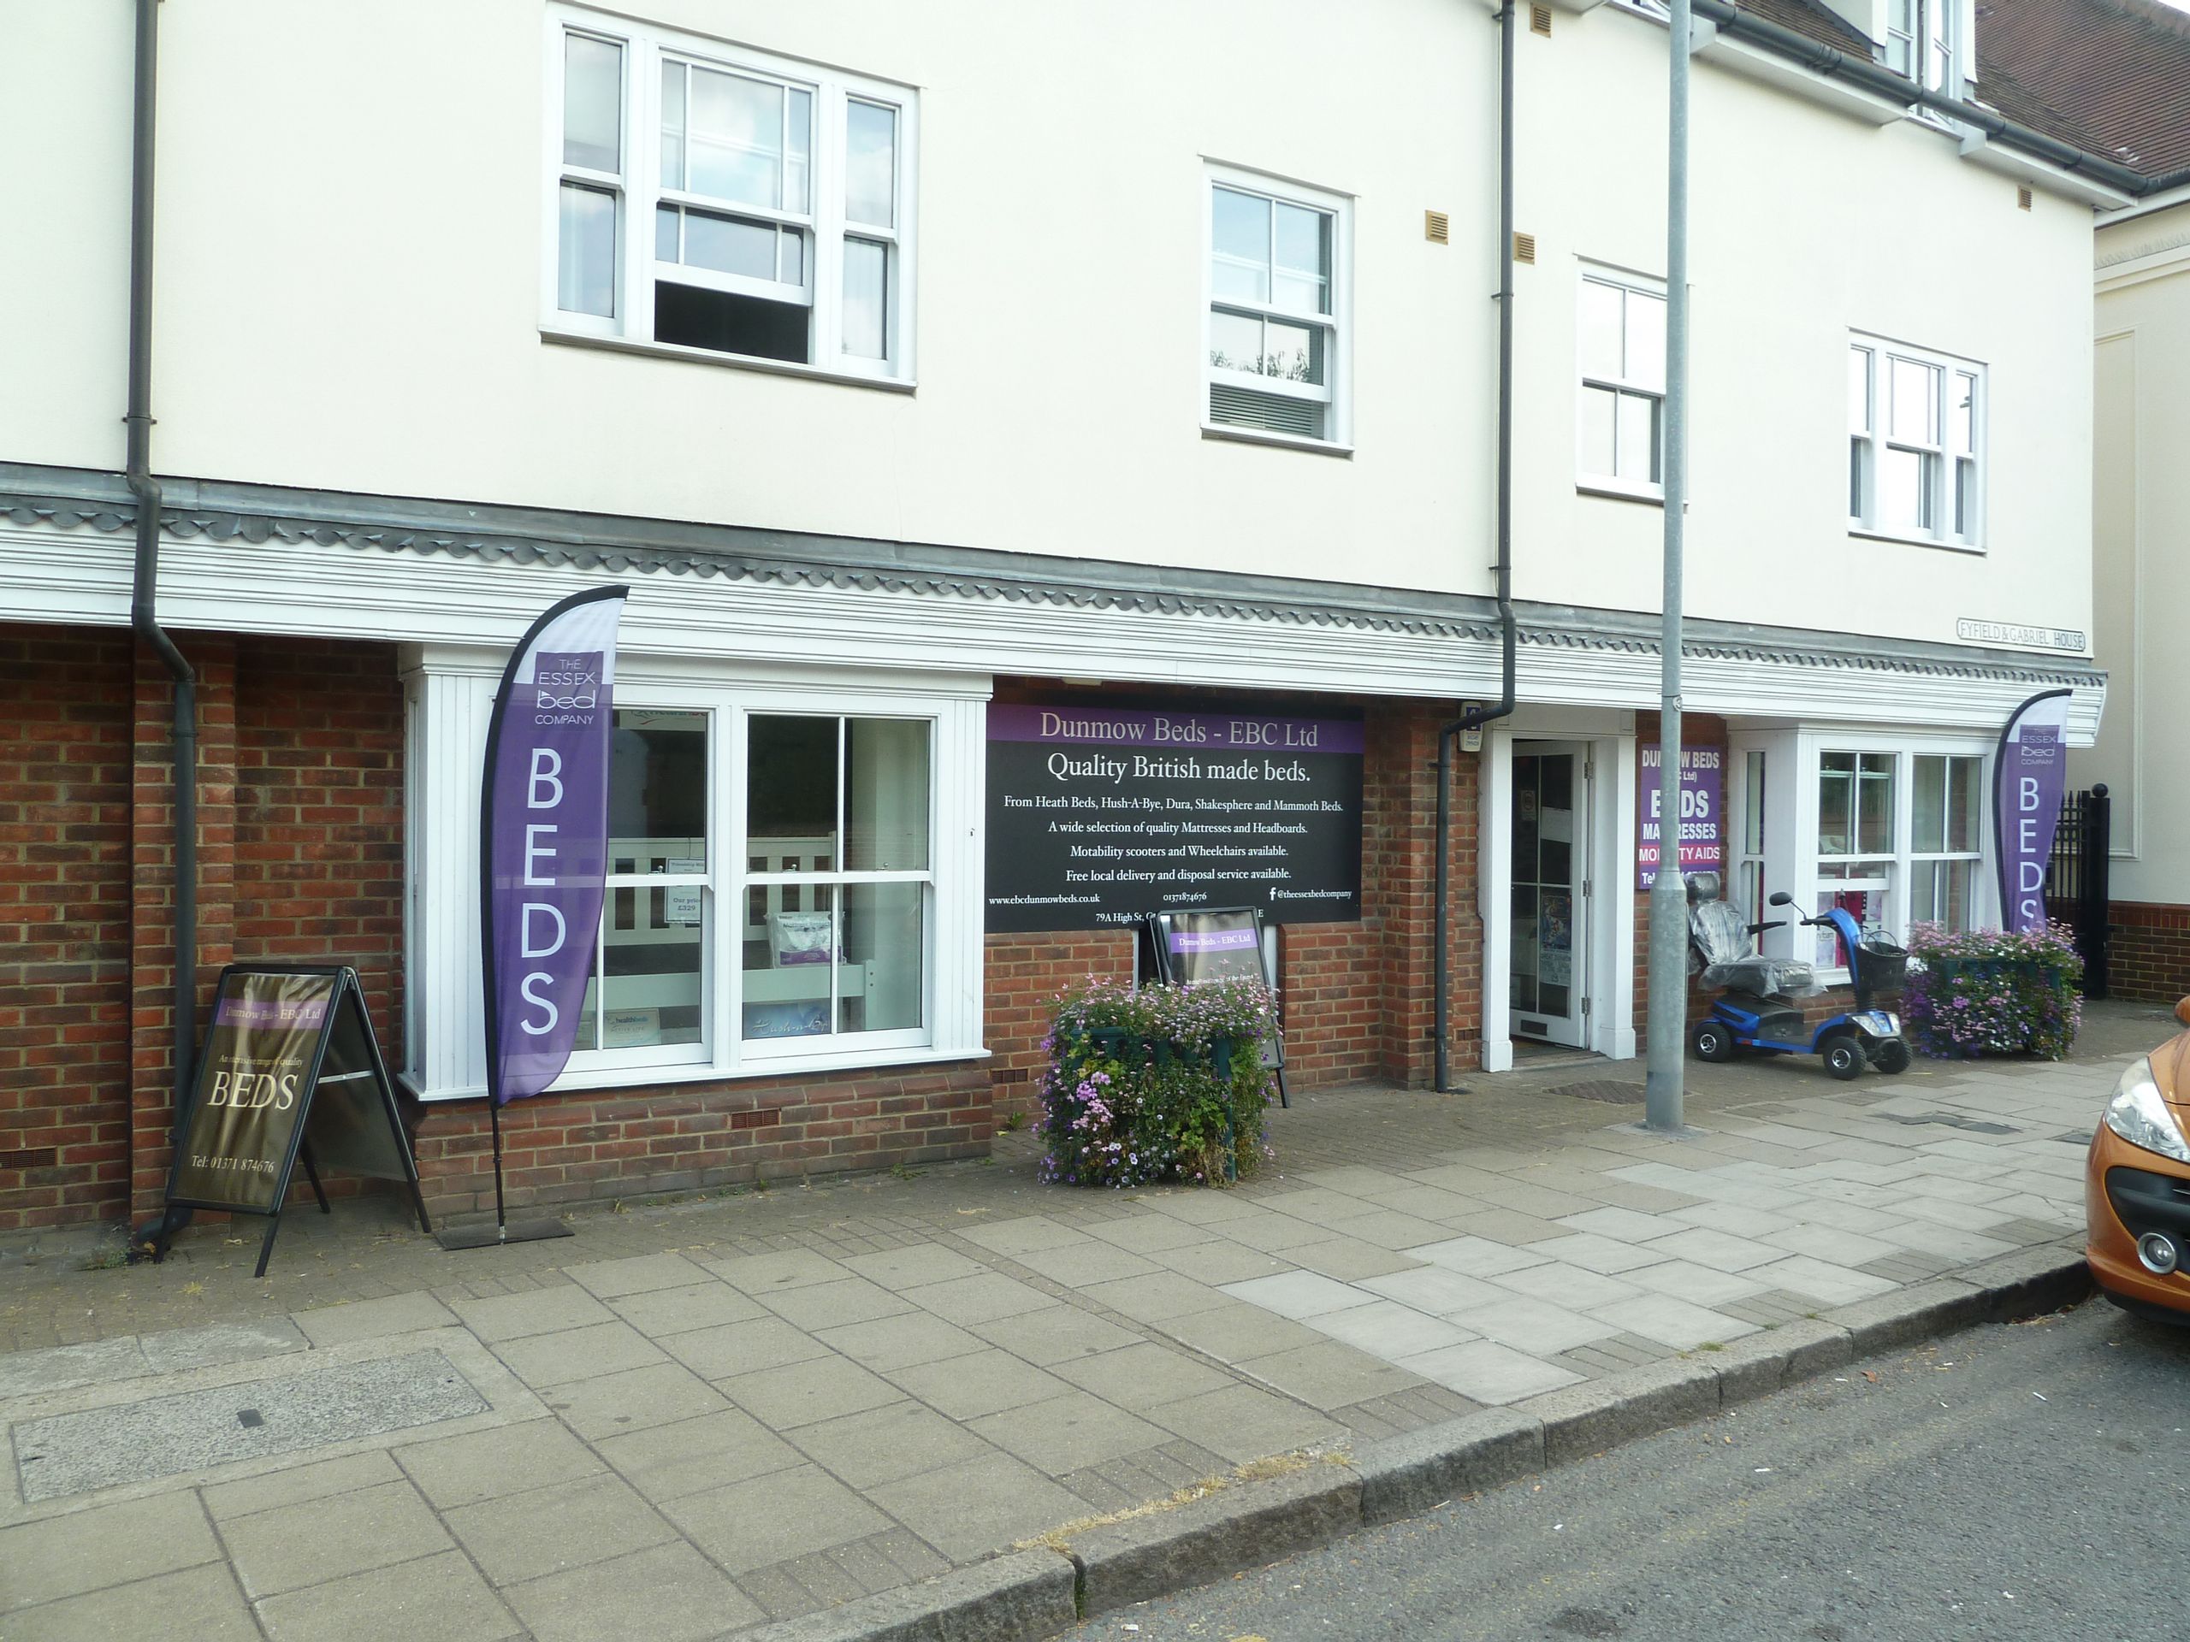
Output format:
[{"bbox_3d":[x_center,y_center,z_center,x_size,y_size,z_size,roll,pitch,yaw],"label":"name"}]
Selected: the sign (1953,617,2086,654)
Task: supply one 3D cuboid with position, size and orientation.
[{"bbox_3d":[6.575,-1.312,11.200,1.580,0.150,0.025,0,1,-29],"label":"sign"}]

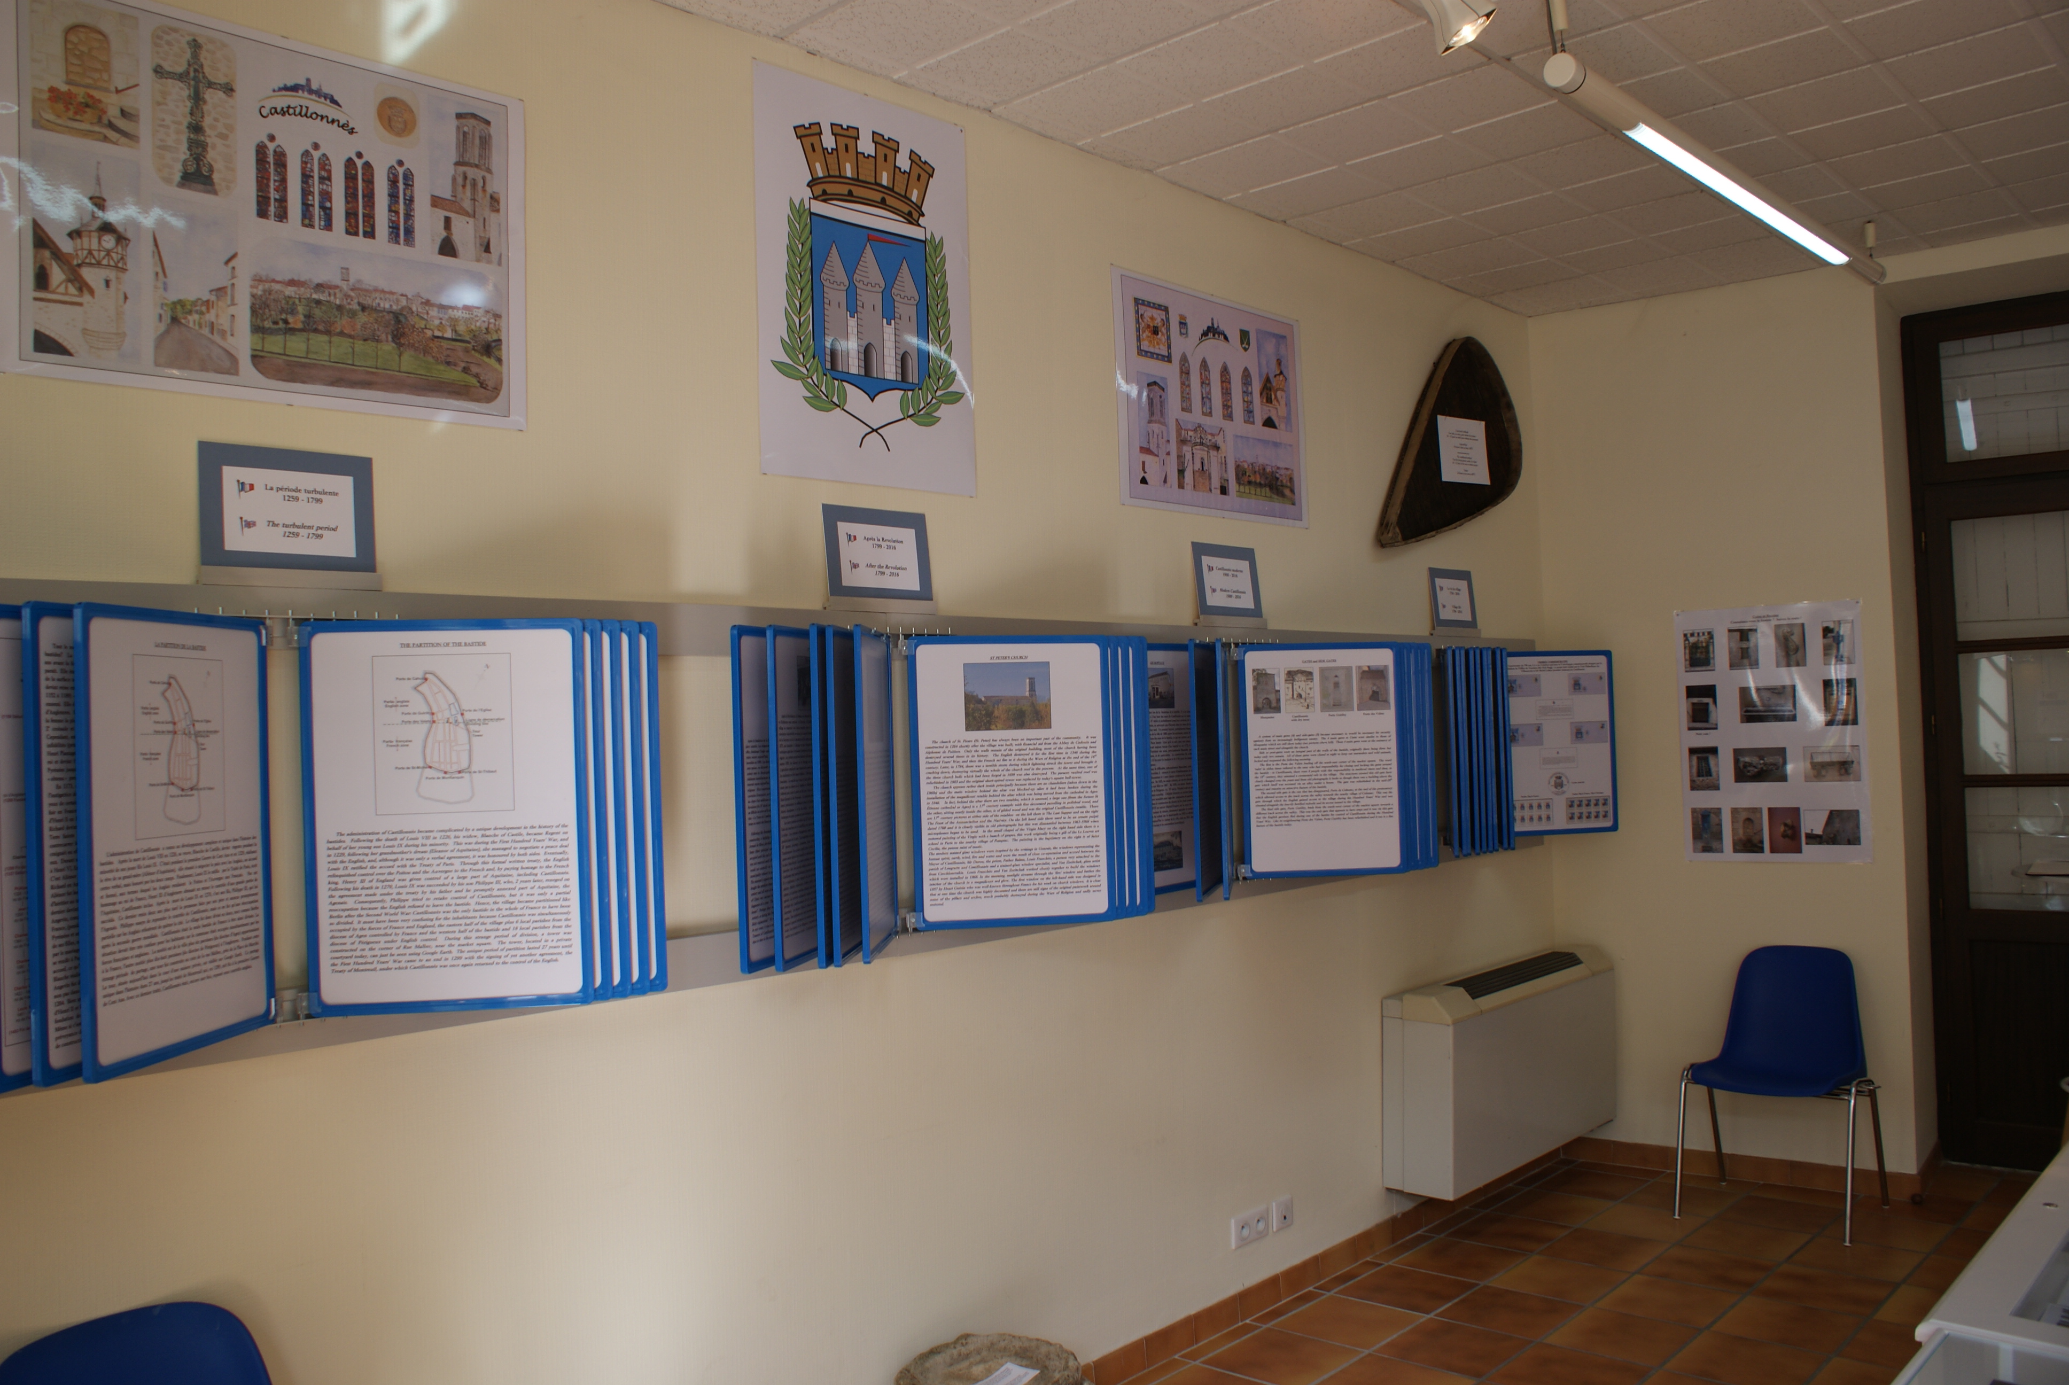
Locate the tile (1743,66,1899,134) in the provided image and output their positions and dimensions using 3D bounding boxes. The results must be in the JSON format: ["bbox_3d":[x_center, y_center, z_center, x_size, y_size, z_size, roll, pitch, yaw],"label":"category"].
[{"bbox_3d":[1.885,-1.421,3.699,0.300,0.015,0.300,-3,-2,43],"label":"tile"}]

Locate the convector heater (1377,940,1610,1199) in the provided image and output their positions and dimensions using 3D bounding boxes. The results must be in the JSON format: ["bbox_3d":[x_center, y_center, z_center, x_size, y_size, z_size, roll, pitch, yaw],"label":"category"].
[{"bbox_3d":[1.537,1.200,5.081,0.235,0.590,1.180,-3,-2,43],"label":"convector heater"}]

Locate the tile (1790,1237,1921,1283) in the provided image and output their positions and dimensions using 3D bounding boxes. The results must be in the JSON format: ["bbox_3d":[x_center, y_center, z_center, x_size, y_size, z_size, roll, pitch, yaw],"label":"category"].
[{"bbox_3d":[2.359,1.630,4.452,0.300,0.010,0.300,-3,-2,43],"label":"tile"}]

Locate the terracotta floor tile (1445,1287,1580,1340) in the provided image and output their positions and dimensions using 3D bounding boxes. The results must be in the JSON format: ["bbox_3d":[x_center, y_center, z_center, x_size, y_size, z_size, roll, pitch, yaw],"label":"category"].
[{"bbox_3d":[1.263,1.644,4.112,0.295,0.010,0.295,-4,-2,43],"label":"terracotta floor tile"}]

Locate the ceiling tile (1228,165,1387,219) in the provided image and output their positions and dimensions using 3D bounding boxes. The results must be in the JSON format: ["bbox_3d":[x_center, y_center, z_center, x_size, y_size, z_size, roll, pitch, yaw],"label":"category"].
[{"bbox_3d":[0.763,-1.359,4.226,0.345,0.016,0.295,-4,-2,43],"label":"ceiling tile"}]

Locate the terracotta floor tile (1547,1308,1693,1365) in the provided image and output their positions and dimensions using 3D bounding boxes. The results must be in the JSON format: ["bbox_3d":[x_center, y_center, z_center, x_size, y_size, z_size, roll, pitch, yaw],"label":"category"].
[{"bbox_3d":[1.508,1.651,3.993,0.300,0.010,0.300,-3,-2,43],"label":"terracotta floor tile"}]

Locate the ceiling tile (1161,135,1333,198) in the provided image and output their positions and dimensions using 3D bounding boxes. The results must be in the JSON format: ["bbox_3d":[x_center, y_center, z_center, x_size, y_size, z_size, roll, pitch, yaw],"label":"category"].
[{"bbox_3d":[0.556,-1.357,4.008,0.345,0.016,0.295,-4,-2,43],"label":"ceiling tile"}]

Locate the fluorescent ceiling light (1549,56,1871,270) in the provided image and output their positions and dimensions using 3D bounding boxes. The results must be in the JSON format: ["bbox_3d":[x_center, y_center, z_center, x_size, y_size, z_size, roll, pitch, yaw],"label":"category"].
[{"bbox_3d":[1.802,-1.250,3.894,0.058,0.058,2.232,-3,-2,43],"label":"fluorescent ceiling light"}]

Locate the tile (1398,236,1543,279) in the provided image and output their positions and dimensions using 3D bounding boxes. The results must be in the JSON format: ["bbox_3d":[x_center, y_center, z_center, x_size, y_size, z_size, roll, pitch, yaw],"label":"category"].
[{"bbox_3d":[1.425,-1.387,4.994,0.325,0.015,0.305,-3,-2,43],"label":"tile"}]

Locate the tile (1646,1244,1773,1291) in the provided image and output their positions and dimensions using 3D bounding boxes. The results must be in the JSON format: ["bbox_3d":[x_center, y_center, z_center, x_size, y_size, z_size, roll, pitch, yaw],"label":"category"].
[{"bbox_3d":[1.929,1.649,4.430,0.300,0.010,0.300,-3,-2,43],"label":"tile"}]

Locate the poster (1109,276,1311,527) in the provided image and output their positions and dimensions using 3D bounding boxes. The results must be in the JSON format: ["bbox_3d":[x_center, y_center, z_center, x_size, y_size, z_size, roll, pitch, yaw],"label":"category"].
[{"bbox_3d":[0.497,-0.782,4.244,0.005,0.600,0.840,-3,-2,43],"label":"poster"}]

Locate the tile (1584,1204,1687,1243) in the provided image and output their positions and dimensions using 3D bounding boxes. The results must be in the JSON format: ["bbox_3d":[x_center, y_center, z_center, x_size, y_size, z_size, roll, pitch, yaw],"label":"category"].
[{"bbox_3d":[1.919,1.664,4.868,0.300,0.010,0.300,-3,-2,43],"label":"tile"}]

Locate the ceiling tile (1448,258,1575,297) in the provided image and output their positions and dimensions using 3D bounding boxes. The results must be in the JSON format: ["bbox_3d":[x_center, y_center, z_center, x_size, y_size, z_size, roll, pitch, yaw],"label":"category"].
[{"bbox_3d":[1.588,-1.365,5.104,0.345,0.016,0.295,-4,-2,43],"label":"ceiling tile"}]

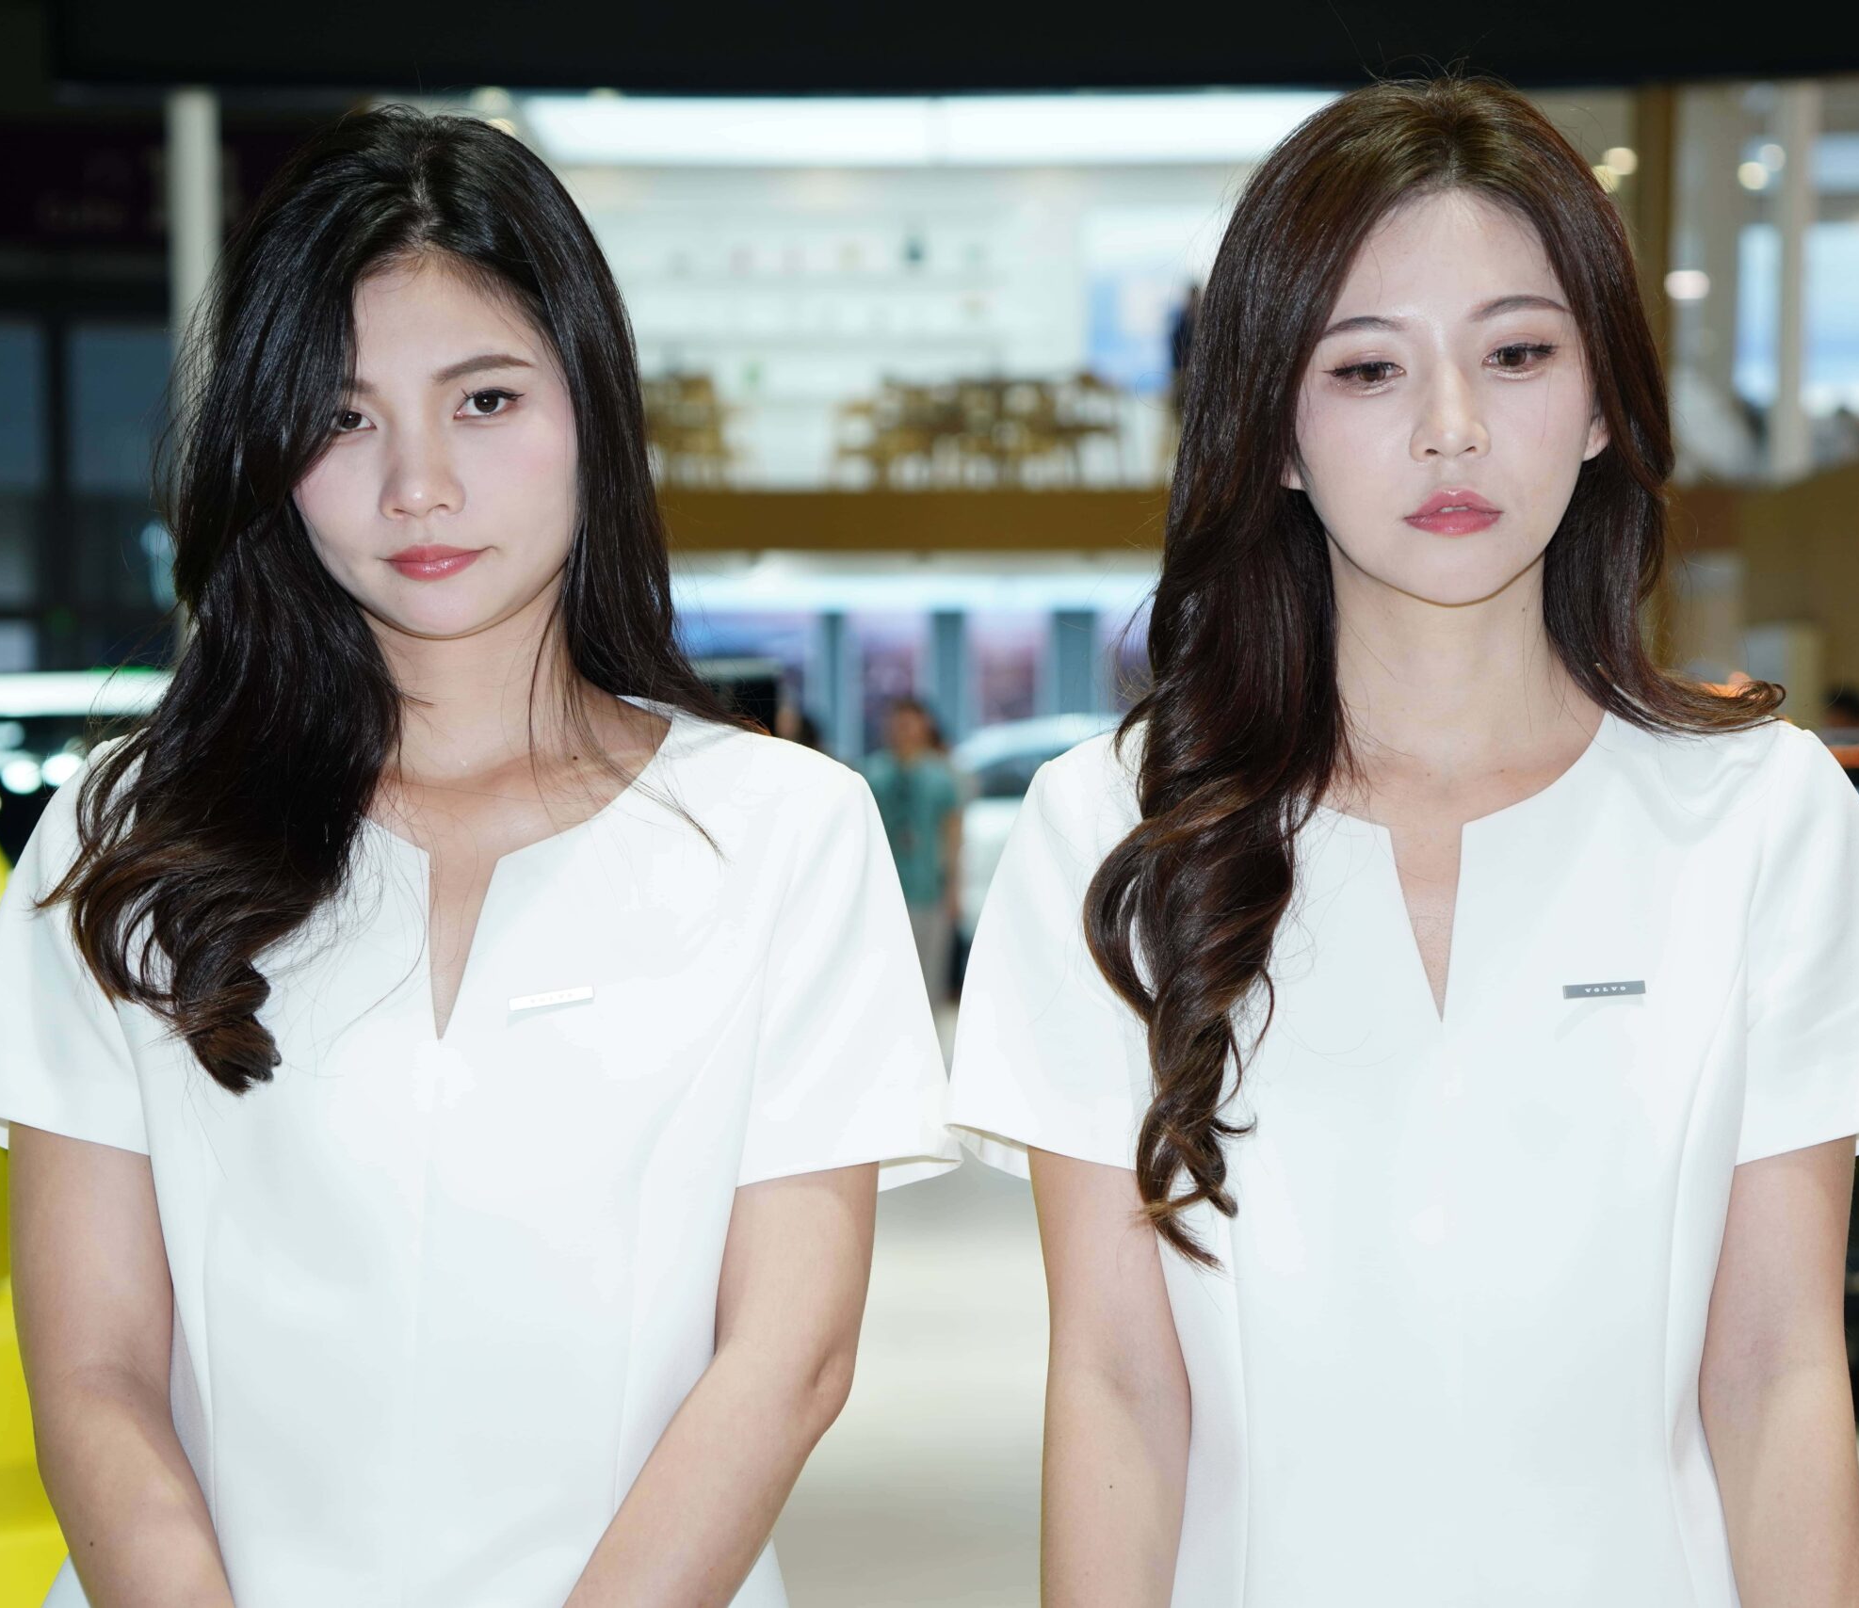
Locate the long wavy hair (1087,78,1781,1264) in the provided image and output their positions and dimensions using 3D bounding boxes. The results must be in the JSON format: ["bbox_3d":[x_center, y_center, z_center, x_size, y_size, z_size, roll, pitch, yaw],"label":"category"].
[{"bbox_3d":[0.228,-0.064,2.310,0.310,0.525,0.250,0,1,4],"label":"long wavy hair"}]

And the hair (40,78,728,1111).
[{"bbox_3d":[-0.234,-0.095,2.310,0.300,0.440,0.250,0,1,3],"label":"hair"}]

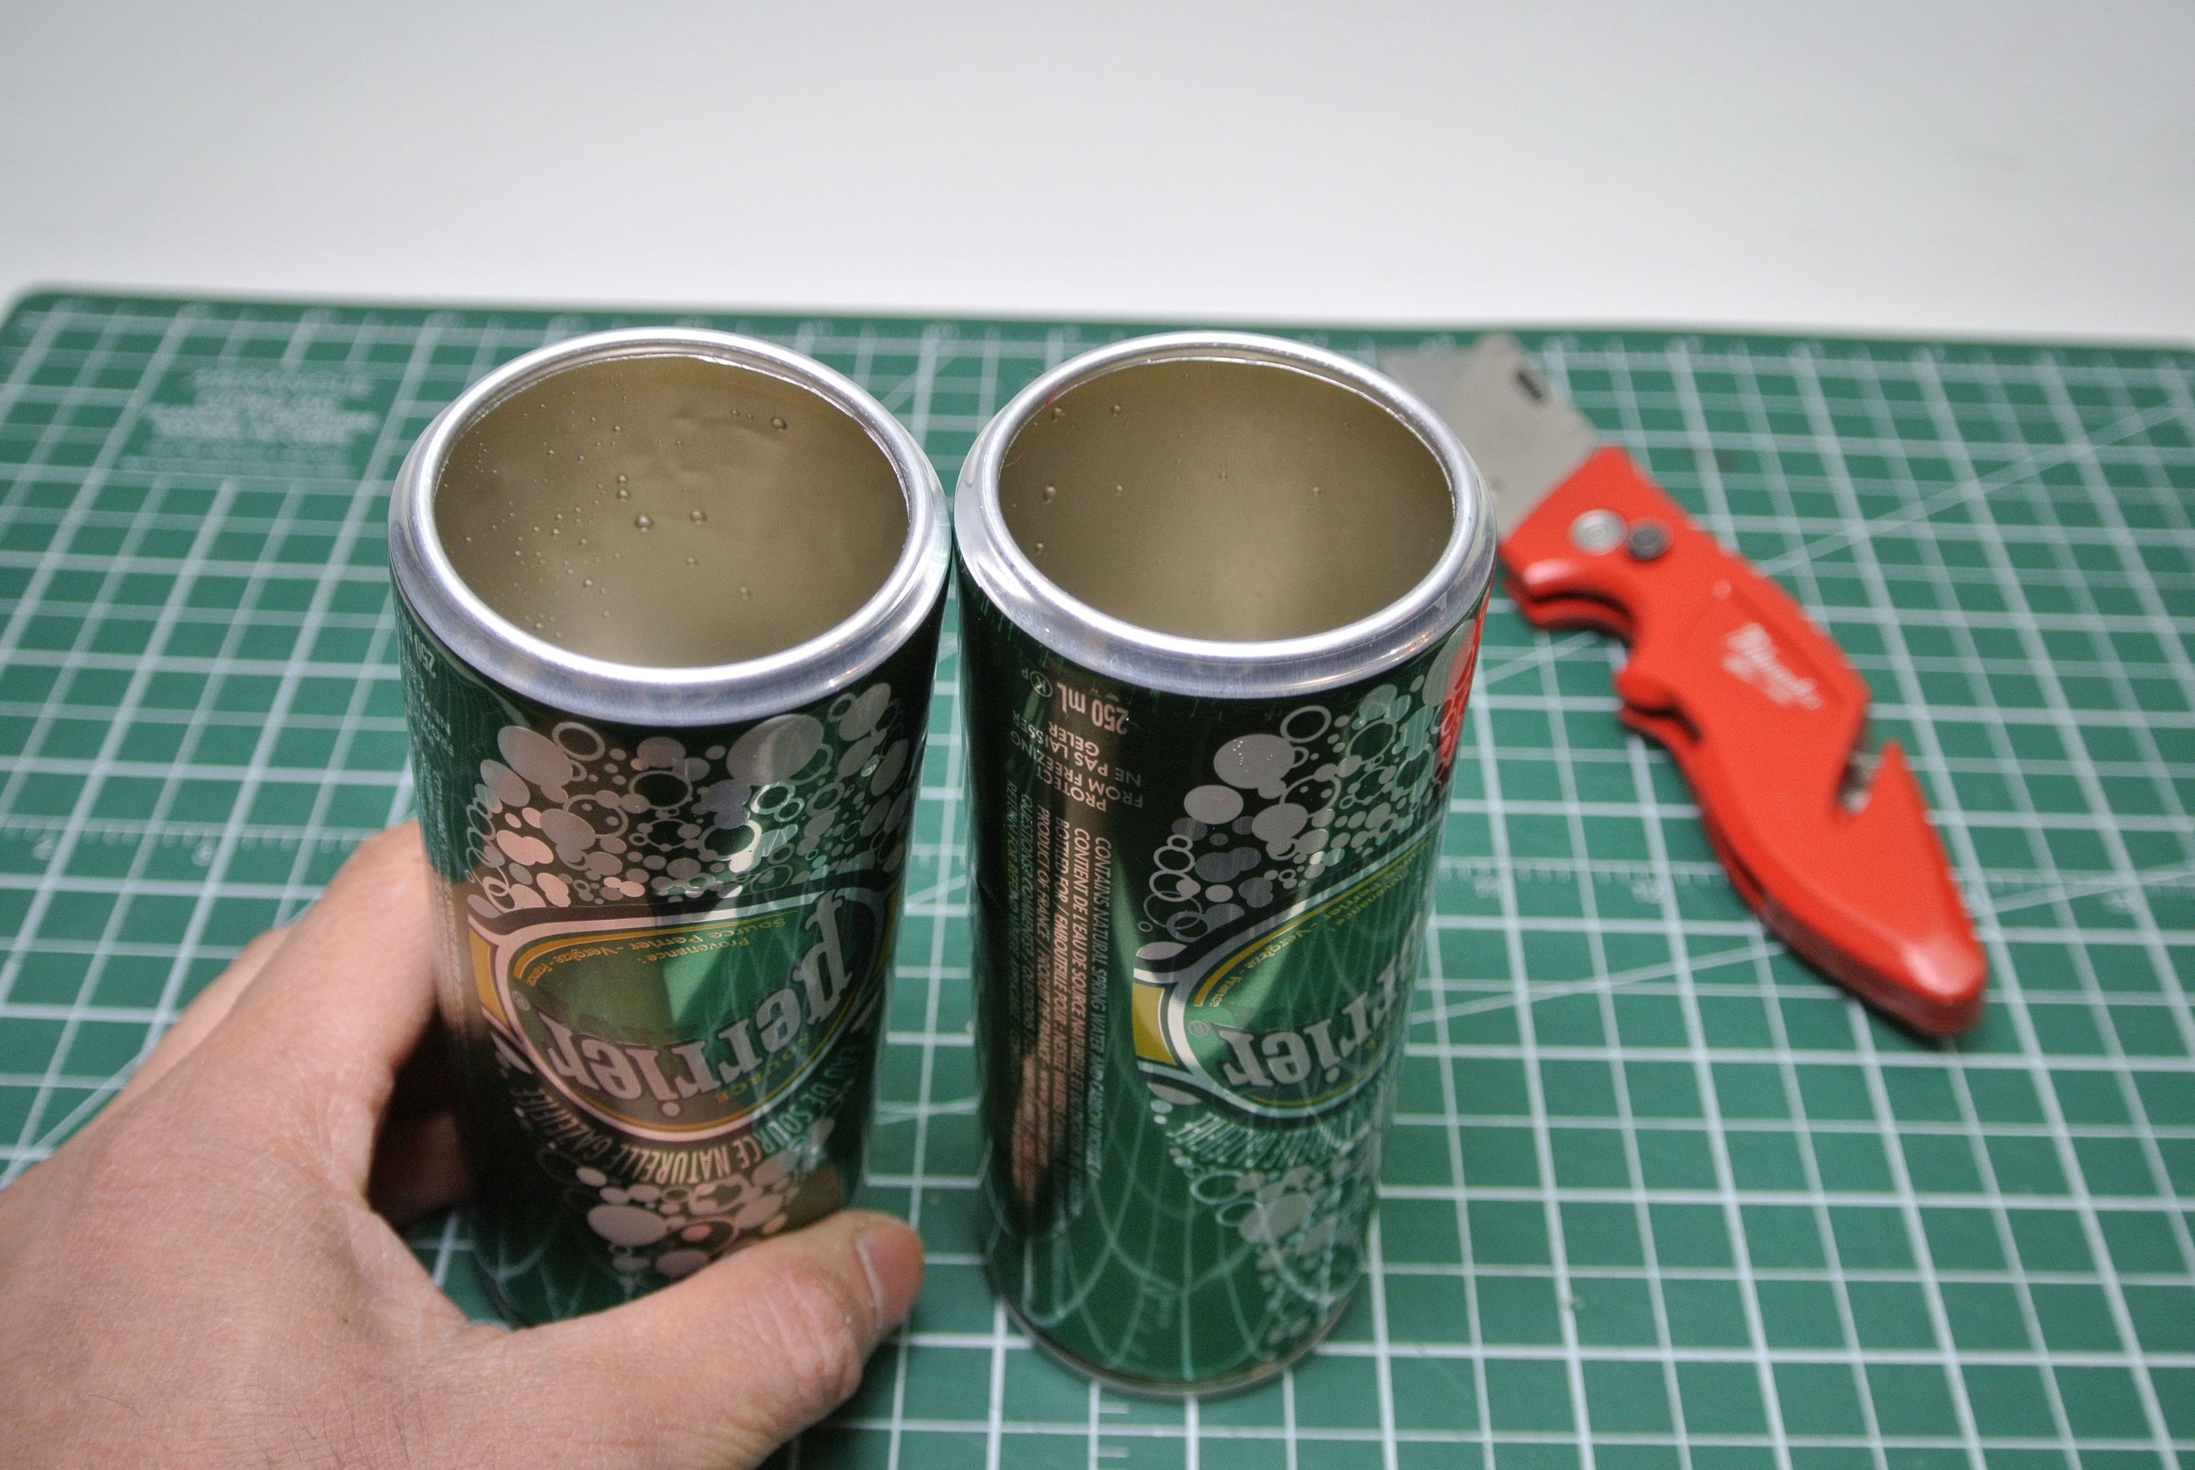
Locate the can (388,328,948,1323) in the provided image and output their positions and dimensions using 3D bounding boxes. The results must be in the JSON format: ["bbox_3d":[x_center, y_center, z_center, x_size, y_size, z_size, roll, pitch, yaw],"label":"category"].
[{"bbox_3d":[-0.051,0.020,0.280,0.053,0.132,0.053,6,47,-6],"label":"can"}]

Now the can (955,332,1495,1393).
[{"bbox_3d":[0.011,0.021,0.284,0.053,0.132,0.053,1,44,-1],"label":"can"}]

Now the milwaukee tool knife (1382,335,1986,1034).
[{"bbox_3d":[0.099,-0.019,0.411,0.040,0.017,0.181,-14,46,-16],"label":"milwaukee tool knife"}]

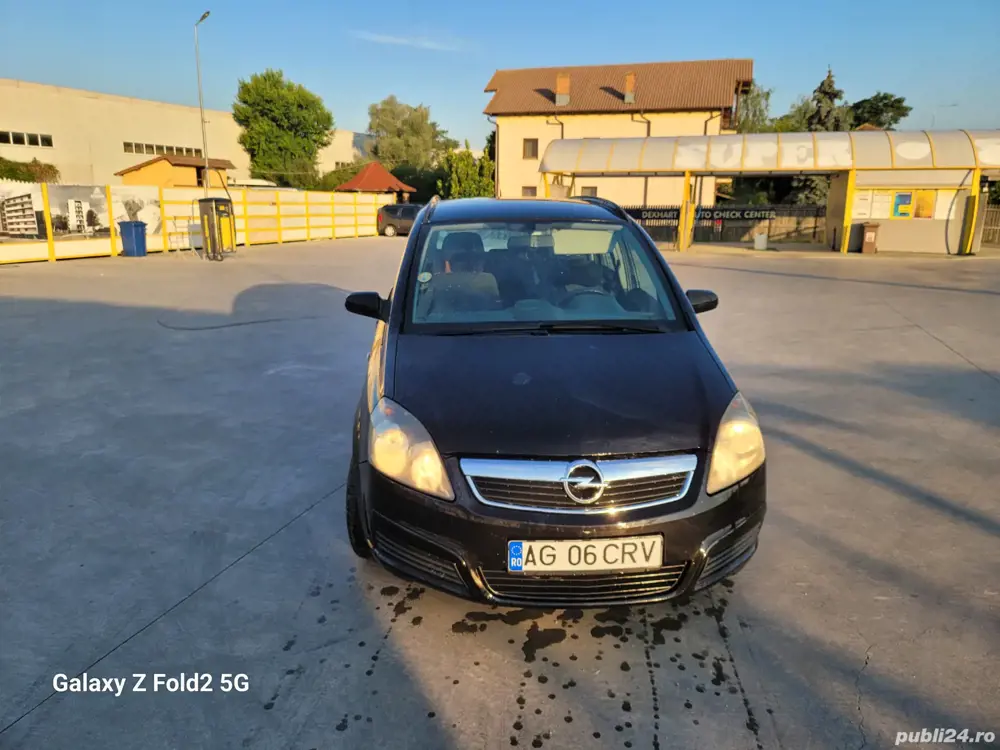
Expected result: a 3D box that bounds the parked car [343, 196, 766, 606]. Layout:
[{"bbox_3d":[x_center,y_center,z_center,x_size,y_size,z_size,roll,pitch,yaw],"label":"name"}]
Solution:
[{"bbox_3d":[0.153,-0.275,4.708,1.880,1.650,4.450,-1,13,-3],"label":"parked car"}]

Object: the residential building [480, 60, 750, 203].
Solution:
[{"bbox_3d":[8.077,-15.375,51.176,16.600,10.700,12.000,3,13,12],"label":"residential building"}]

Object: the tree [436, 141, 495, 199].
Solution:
[{"bbox_3d":[-2.086,-11.507,46.098,3.900,5.411,3.900,-1,13,-2],"label":"tree"}]

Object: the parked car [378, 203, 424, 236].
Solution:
[{"bbox_3d":[-4.282,-8.253,40.167,4.450,1.670,1.830,-2,13,-7],"label":"parked car"}]

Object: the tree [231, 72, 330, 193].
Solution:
[{"bbox_3d":[-12.501,-13.046,44.211,6.300,9.272,6.300,-3,13,-15],"label":"tree"}]

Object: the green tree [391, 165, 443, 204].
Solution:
[{"bbox_3d":[-5.400,-11.675,49.646,3.800,4.191,3.800,-1,13,-6],"label":"green tree"}]

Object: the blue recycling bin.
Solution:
[{"bbox_3d":[-11.843,-4.355,24.231,0.720,1.080,0.600,4,13,19],"label":"blue recycling bin"}]

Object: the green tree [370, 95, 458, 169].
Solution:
[{"bbox_3d":[-7.709,-19.135,67.443,8.800,10.945,8.800,-1,13,-6],"label":"green tree"}]

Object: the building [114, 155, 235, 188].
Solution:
[{"bbox_3d":[-15.613,-8.446,36.019,4.200,3.900,4.600,5,14,23],"label":"building"}]

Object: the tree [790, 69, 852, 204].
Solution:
[{"bbox_3d":[20.233,-14.275,48.045,4.300,9.892,4.300,5,14,21],"label":"tree"}]

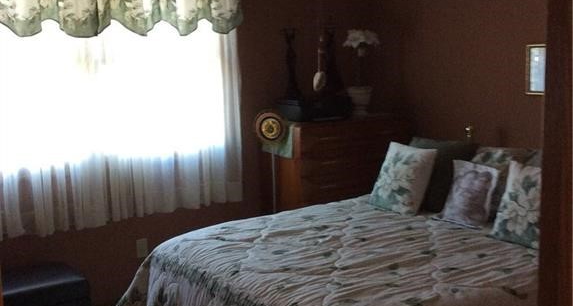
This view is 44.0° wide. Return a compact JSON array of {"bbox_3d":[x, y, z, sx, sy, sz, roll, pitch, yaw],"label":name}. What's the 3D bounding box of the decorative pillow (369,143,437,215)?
[{"bbox_3d":[0.671,0.131,4.085,0.140,0.385,0.430,21,-3,-30],"label":"decorative pillow"}]

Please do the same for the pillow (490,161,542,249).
[{"bbox_3d":[1.169,0.236,3.284,0.140,0.390,0.420,18,-4,-35],"label":"pillow"}]

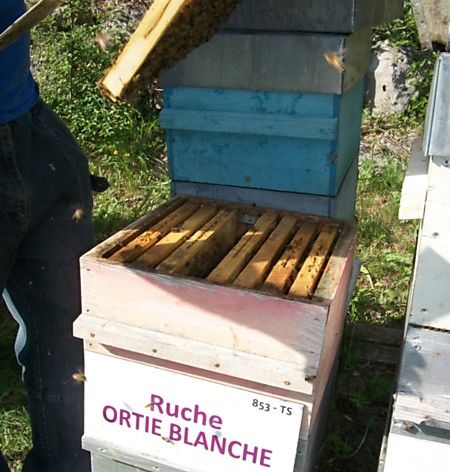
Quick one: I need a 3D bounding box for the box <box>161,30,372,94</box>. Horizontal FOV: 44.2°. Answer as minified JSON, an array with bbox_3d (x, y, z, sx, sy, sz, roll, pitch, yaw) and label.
[{"bbox_3d":[0.107,-0.396,1.240,0.376,0.106,0.385,7,21,19],"label":"box"}]

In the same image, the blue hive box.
[{"bbox_3d":[0.109,-0.254,1.289,0.364,0.208,0.391,7,21,19],"label":"blue hive box"}]

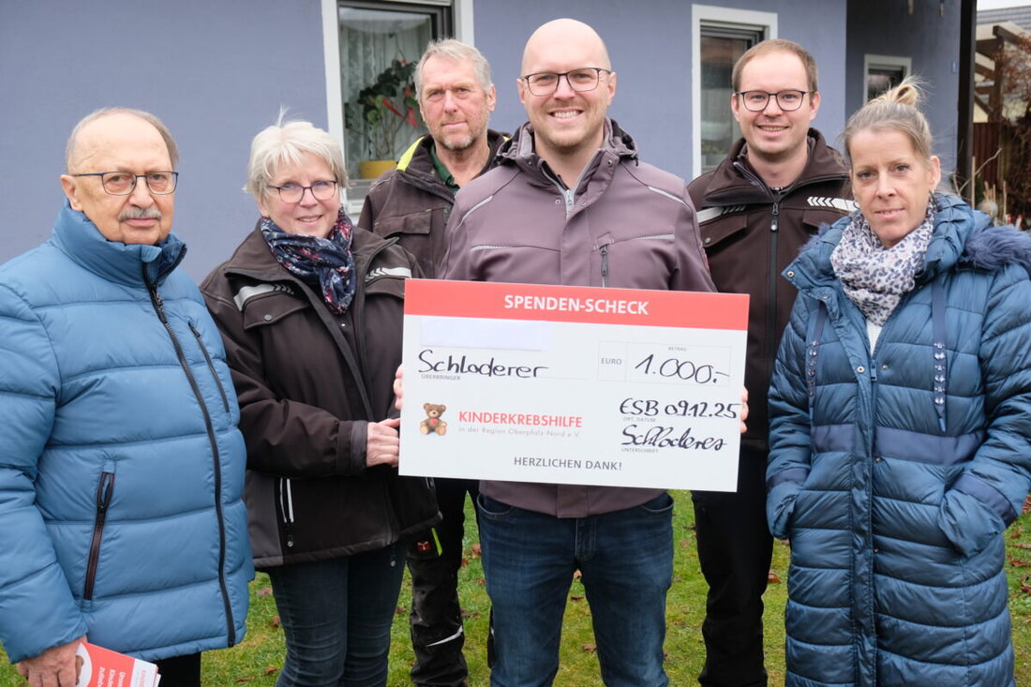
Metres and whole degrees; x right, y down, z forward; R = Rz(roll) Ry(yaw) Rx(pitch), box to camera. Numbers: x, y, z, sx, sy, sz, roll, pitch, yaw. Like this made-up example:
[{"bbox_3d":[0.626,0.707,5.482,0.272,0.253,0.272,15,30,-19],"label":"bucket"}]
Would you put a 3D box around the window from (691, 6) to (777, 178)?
[{"bbox_3d":[1.672,-1.838,9.391,1.032,1.486,0.160,-9,11,-40],"label":"window"}]

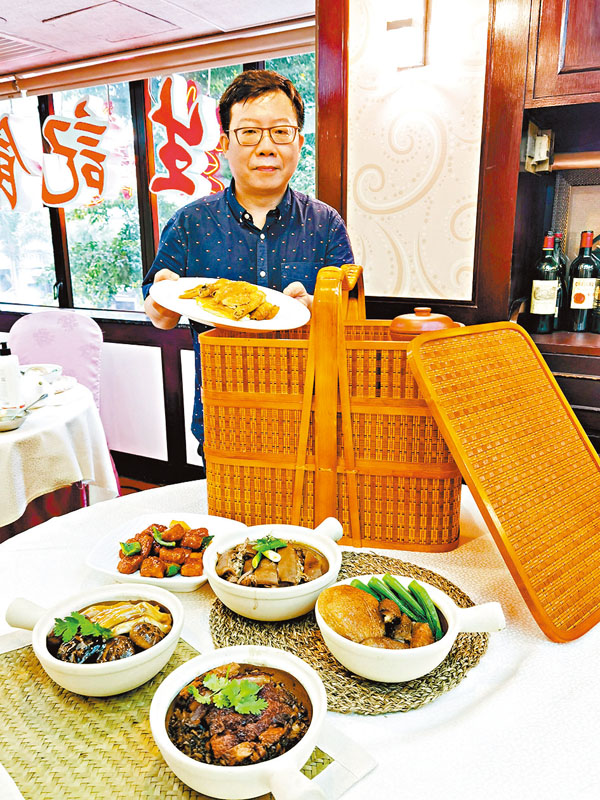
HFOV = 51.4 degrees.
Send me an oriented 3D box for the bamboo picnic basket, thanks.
[{"bbox_3d":[0.073,-0.011,1.168,0.452,0.482,0.265,2,14,9],"label":"bamboo picnic basket"}]

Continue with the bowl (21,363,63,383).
[{"bbox_3d":[-0.912,-0.093,2.180,0.158,0.055,0.158,-1,14,0],"label":"bowl"}]

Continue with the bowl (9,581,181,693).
[{"bbox_3d":[-0.259,0.301,0.777,0.237,0.070,0.181,4,15,16],"label":"bowl"}]

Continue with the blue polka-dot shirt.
[{"bbox_3d":[-0.107,-0.162,1.433,0.490,0.660,0.330,-1,14,-3],"label":"blue polka-dot shirt"}]

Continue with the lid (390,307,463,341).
[{"bbox_3d":[0.216,-0.139,1.081,0.124,0.048,0.124,-1,14,0],"label":"lid"}]

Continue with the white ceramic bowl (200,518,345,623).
[{"bbox_3d":[-0.024,0.254,0.937,0.198,0.074,0.253,10,18,37],"label":"white ceramic bowl"}]

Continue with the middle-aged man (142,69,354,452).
[{"bbox_3d":[-0.099,0.122,1.453,0.500,1.660,0.430,-1,14,-3],"label":"middle-aged man"}]

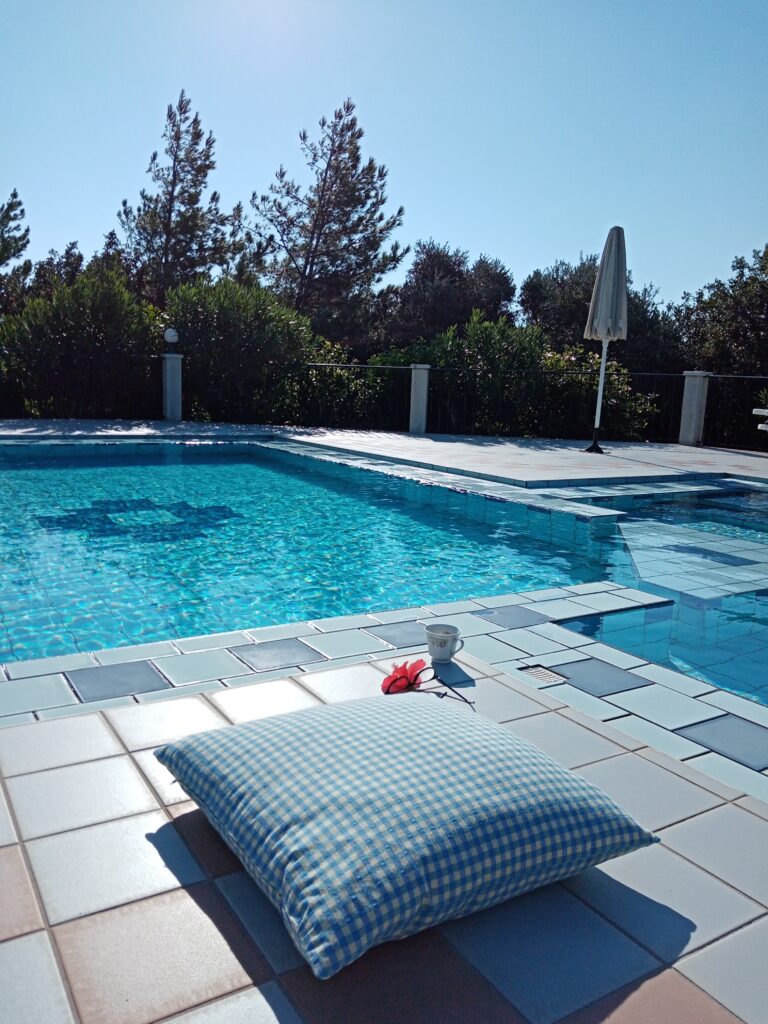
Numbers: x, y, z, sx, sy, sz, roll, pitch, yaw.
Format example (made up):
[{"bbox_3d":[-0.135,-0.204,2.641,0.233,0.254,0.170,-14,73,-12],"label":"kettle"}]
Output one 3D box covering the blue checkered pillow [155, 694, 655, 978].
[{"bbox_3d":[0.006,0.392,1.119,0.530,0.150,0.540,-4,11,-32],"label":"blue checkered pillow"}]

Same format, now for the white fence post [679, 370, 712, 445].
[{"bbox_3d":[4.434,-1.467,10.995,0.280,0.990,0.280,11,12,42],"label":"white fence post"}]

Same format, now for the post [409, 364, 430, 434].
[{"bbox_3d":[0.516,-1.611,11.002,0.280,0.960,0.280,2,9,-3],"label":"post"}]

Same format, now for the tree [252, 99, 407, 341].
[{"bbox_3d":[-1.256,-5.005,15.845,3.200,6.550,3.200,2,9,-4],"label":"tree"}]

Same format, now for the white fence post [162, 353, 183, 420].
[{"bbox_3d":[-3.161,-1.849,11.515,0.280,0.970,0.280,-2,10,-23],"label":"white fence post"}]

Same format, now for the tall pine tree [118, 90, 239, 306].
[{"bbox_3d":[-4.399,-5.297,16.271,2.600,6.740,2.600,0,10,-15],"label":"tall pine tree"}]

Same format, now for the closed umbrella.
[{"bbox_3d":[2.507,-1.927,8.738,0.500,2.480,0.500,2,9,0],"label":"closed umbrella"}]

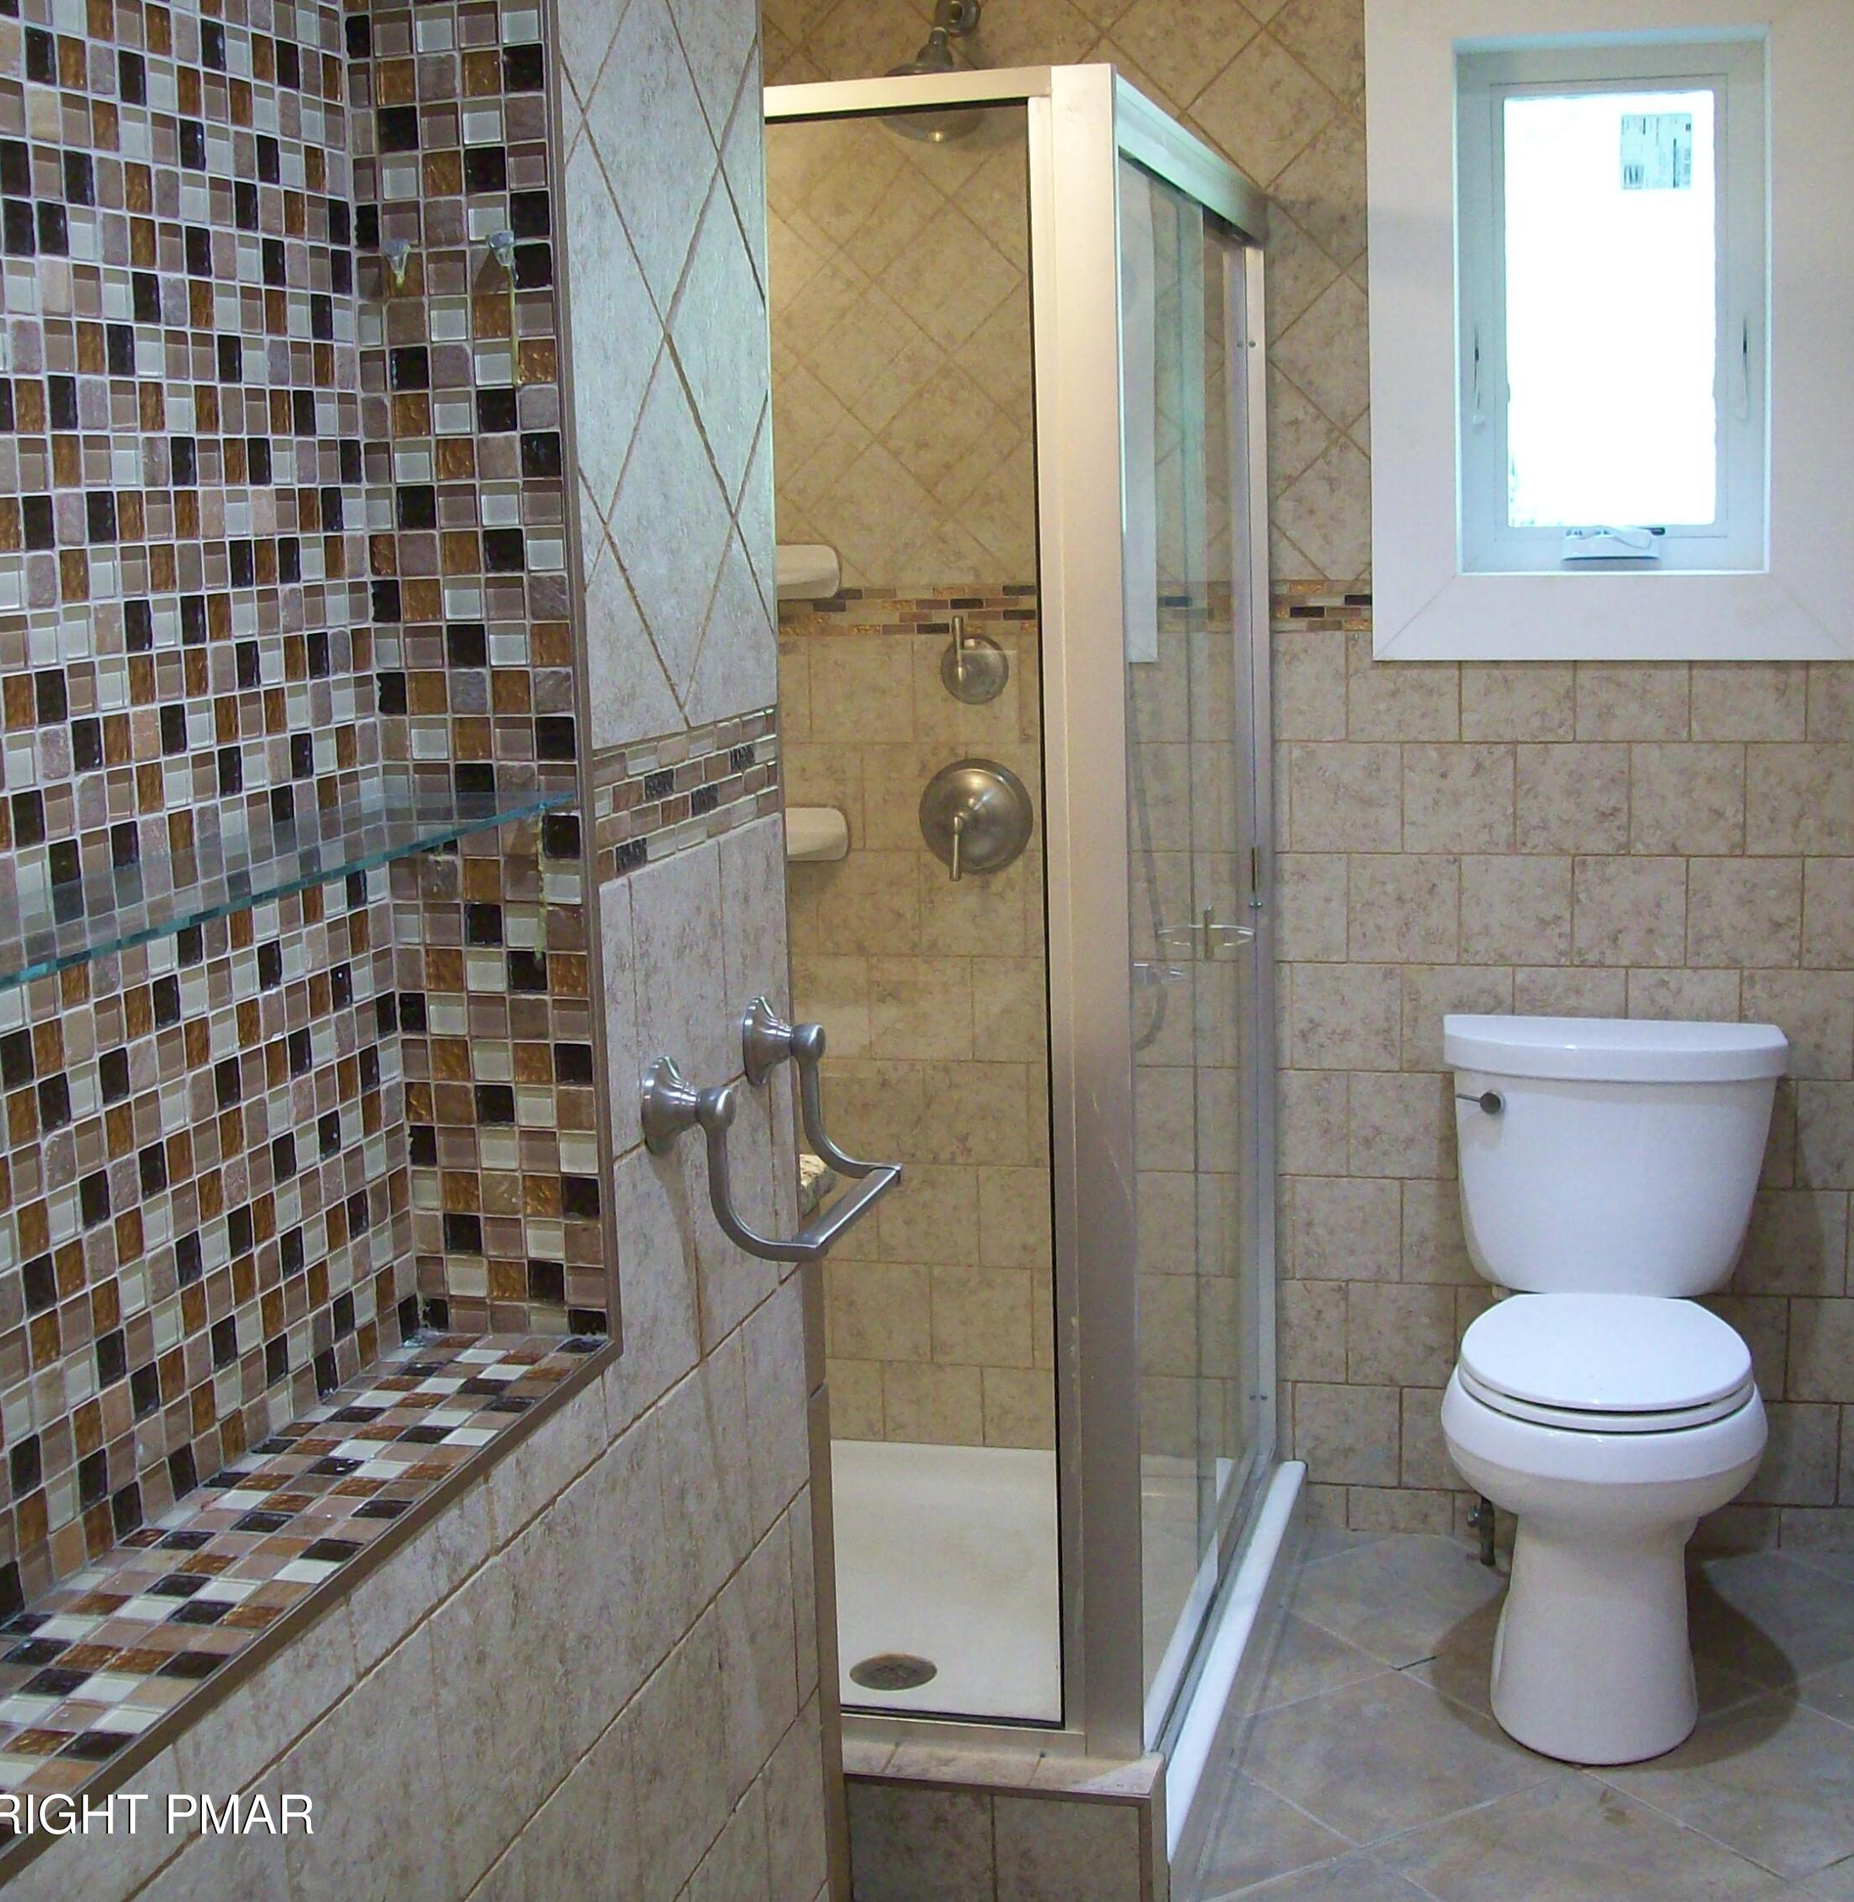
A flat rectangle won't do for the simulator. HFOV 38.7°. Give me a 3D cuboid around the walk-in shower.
[{"bbox_3d":[-0.043,-0.053,3.380,0.880,1.875,1.050,1,10,15],"label":"walk-in shower"}]

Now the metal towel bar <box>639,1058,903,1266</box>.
[{"bbox_3d":[-0.086,0.105,1.586,0.100,0.114,0.230,1,10,15],"label":"metal towel bar"}]

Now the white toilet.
[{"bbox_3d":[0.873,0.533,3.388,0.460,0.780,0.725,1,10,15],"label":"white toilet"}]

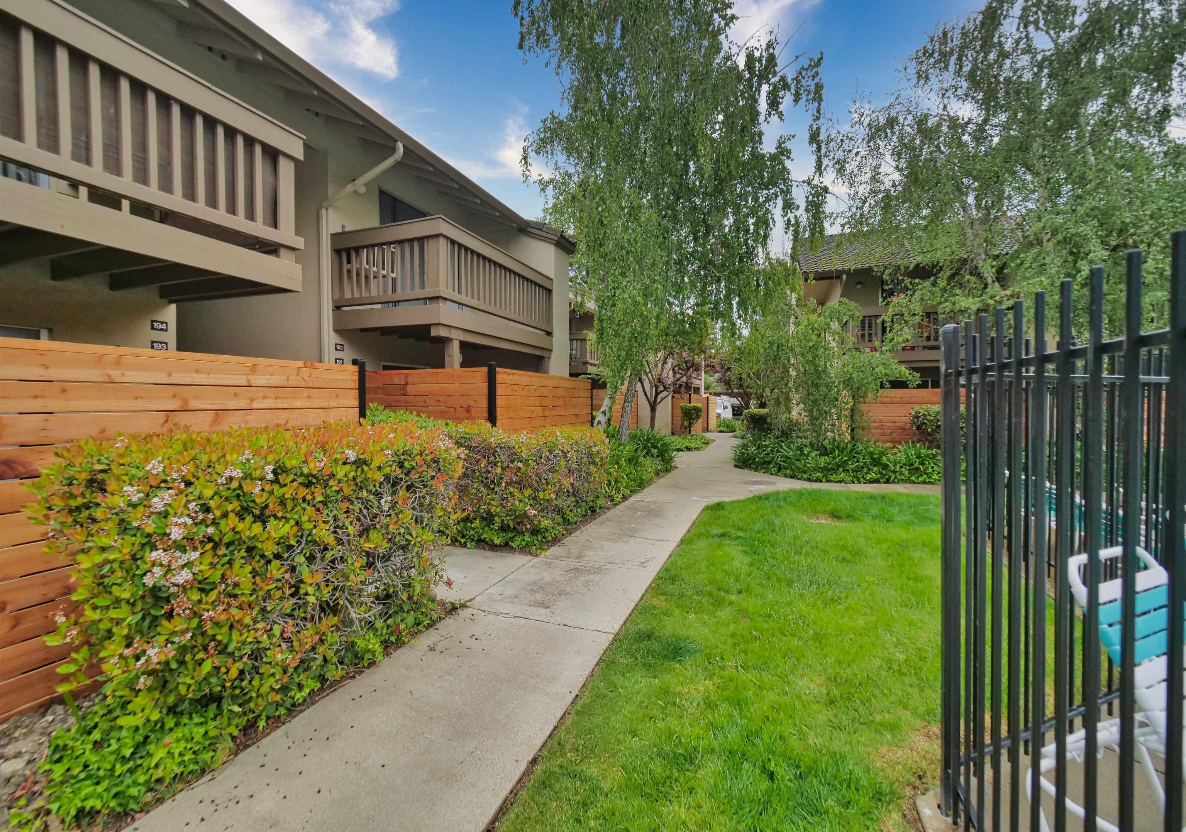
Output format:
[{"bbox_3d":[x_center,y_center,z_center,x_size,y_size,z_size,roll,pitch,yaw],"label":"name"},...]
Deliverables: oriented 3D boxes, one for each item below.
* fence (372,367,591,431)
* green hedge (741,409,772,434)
[{"bbox_3d":[-1.600,0.190,7.500,2.300,1.650,2.750,1,2,23],"label":"fence"},{"bbox_3d":[6.350,0.310,18.500,1.200,1.100,1.100,1,2,20],"label":"green hedge"}]

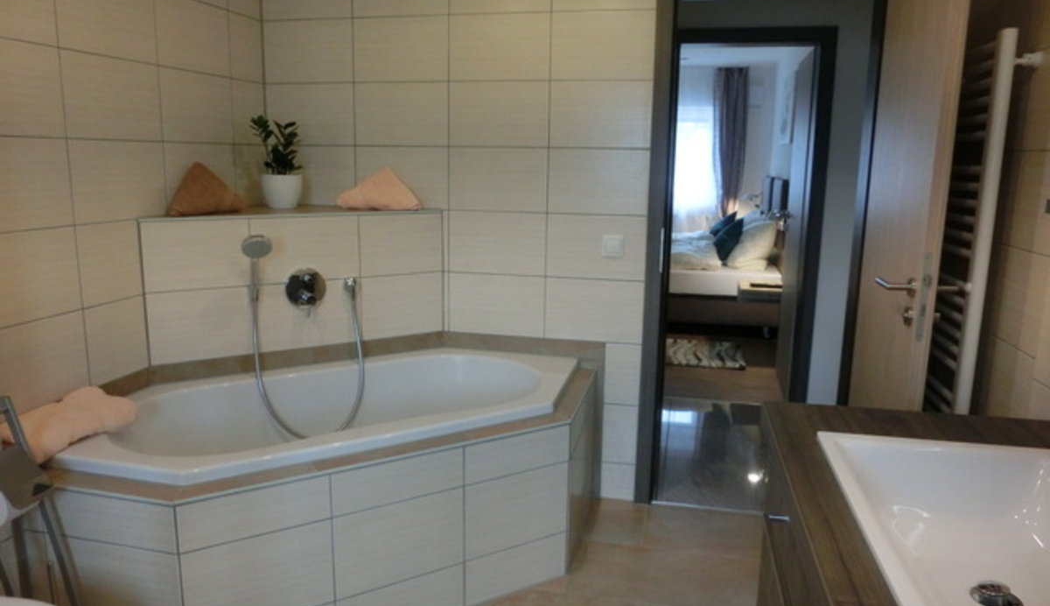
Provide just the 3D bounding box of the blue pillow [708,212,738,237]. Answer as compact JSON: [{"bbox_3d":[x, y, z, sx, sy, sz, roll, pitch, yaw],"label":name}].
[{"bbox_3d":[1.886,-0.698,6.951,0.140,0.380,0.390,20,14,3],"label":"blue pillow"}]

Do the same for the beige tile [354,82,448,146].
[{"bbox_3d":[-0.491,-0.750,2.919,0.400,0.250,0.015,3,11,11],"label":"beige tile"}]

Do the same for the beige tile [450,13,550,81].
[{"bbox_3d":[-0.097,-0.977,2.790,0.400,0.250,0.012,3,11,12],"label":"beige tile"}]

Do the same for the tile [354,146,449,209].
[{"bbox_3d":[-0.501,-0.510,2.974,0.400,0.250,0.012,3,11,12],"label":"tile"}]

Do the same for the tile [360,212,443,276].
[{"bbox_3d":[-0.495,-0.234,2.921,0.353,0.242,0.012,-6,13,-31],"label":"tile"}]

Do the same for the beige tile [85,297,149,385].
[{"bbox_3d":[-1.302,0.117,2.323,0.014,0.250,0.257,3,11,13],"label":"beige tile"}]

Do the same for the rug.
[{"bbox_3d":[0.957,0.333,5.444,1.300,0.030,0.770,3,11,12],"label":"rug"}]

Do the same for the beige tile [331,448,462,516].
[{"bbox_3d":[-0.356,0.506,2.086,0.402,0.124,0.012,-6,13,-31],"label":"beige tile"}]

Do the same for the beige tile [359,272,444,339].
[{"bbox_3d":[-0.493,0.012,2.936,0.359,0.252,0.012,-6,13,-32],"label":"beige tile"}]

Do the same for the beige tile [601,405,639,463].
[{"bbox_3d":[0.389,0.532,2.967,0.138,0.250,0.012,3,11,12],"label":"beige tile"}]

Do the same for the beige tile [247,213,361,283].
[{"bbox_3d":[-0.800,-0.199,2.665,0.404,0.245,0.015,-6,13,-35],"label":"beige tile"}]

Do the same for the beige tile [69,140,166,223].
[{"bbox_3d":[-1.277,-0.386,2.299,0.012,0.250,0.400,3,11,12],"label":"beige tile"}]

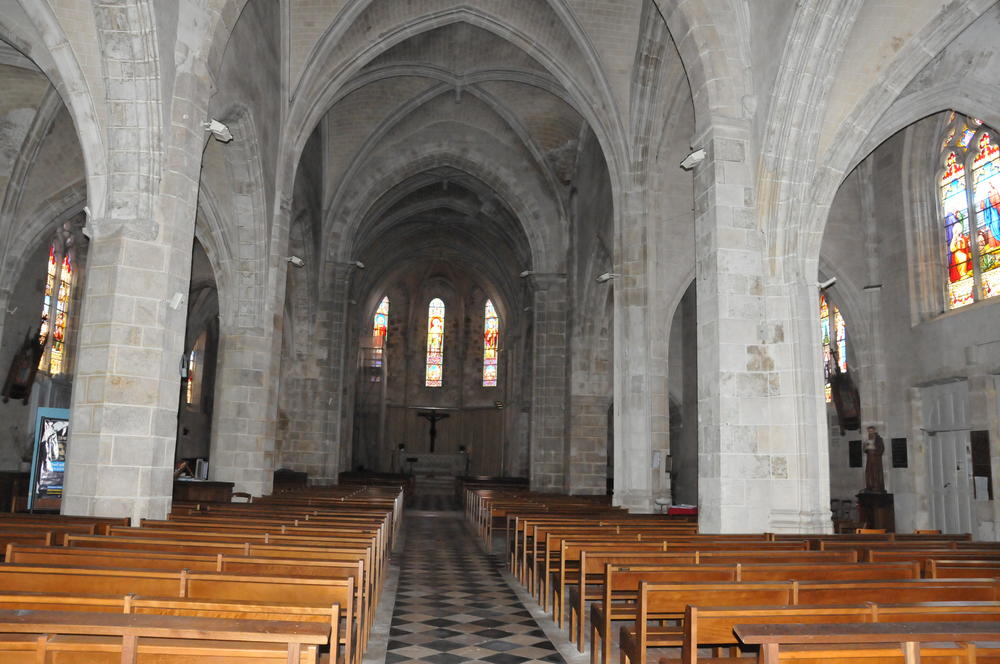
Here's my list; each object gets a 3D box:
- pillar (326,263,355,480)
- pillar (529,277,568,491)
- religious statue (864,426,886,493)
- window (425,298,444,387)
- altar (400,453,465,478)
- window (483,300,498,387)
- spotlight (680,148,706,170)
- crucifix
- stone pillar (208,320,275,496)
[{"bbox_3d":[-5.094,1.701,22.757,0.803,7.566,1.020,2,-9,-6],"label":"pillar"},{"bbox_3d":[1.462,1.964,23.466,1.042,7.600,1.071,2,-9,-6],"label":"pillar"},{"bbox_3d":[8.138,2.767,16.253,0.388,1.418,0.428,3,-10,-13],"label":"religious statue"},{"bbox_3d":[-2.848,0.475,32.924,0.715,3.863,0.204,2,-9,-6],"label":"window"},{"bbox_3d":[-2.627,5.354,29.817,2.435,0.943,0.918,2,-9,-6],"label":"altar"},{"bbox_3d":[-0.418,0.496,32.307,0.714,3.753,0.204,-4,-11,31],"label":"window"},{"bbox_3d":[2.603,-2.321,10.076,0.286,0.184,0.245,-35,-21,15],"label":"spotlight"},{"bbox_3d":[-2.834,4.234,31.795,1.335,1.823,0.255,2,-9,-6],"label":"crucifix"},{"bbox_3d":[-5.361,2.048,15.706,1.226,4.383,1.224,2,-9,-6],"label":"stone pillar"}]

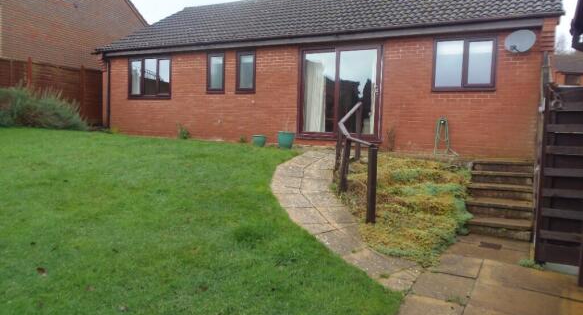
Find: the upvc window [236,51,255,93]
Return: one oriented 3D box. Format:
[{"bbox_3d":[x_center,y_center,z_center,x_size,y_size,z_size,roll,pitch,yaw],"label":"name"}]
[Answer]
[{"bbox_3d":[-1.100,-2.070,9.901,0.562,1.030,0.100,4,4,25],"label":"upvc window"}]

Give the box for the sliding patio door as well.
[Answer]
[{"bbox_3d":[1.046,-1.399,8.906,1.945,2.060,0.120,4,4,25],"label":"sliding patio door"}]

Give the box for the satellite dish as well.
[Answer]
[{"bbox_3d":[4.030,-2.046,7.128,0.500,0.430,0.350,5,5,43],"label":"satellite dish"}]

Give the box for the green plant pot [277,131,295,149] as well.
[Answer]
[{"bbox_3d":[-0.121,-0.384,9.022,0.391,0.388,0.391,2,4,0],"label":"green plant pot"}]

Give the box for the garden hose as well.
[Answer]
[{"bbox_3d":[3.042,-0.403,7.908,0.477,0.815,0.130,4,4,25],"label":"garden hose"}]

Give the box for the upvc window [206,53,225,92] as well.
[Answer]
[{"bbox_3d":[-1.899,-2.131,10.281,0.539,1.033,0.100,4,4,25],"label":"upvc window"}]

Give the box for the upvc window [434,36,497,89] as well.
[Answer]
[{"bbox_3d":[3.331,-1.797,7.795,1.131,1.035,0.100,4,4,25],"label":"upvc window"}]

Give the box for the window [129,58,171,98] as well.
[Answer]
[{"bbox_3d":[-3.925,-2.196,11.247,1.583,1.149,0.100,4,4,25],"label":"window"}]

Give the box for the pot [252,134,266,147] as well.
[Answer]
[{"bbox_3d":[-0.735,-0.379,9.338,0.328,0.282,0.328,2,4,0],"label":"pot"}]

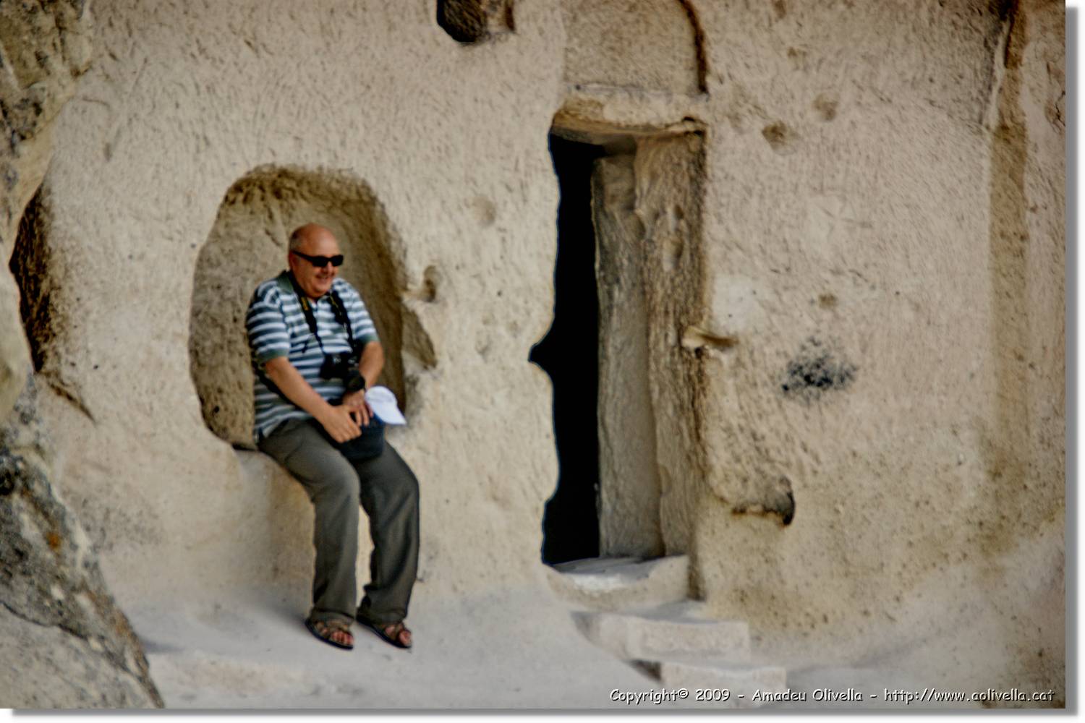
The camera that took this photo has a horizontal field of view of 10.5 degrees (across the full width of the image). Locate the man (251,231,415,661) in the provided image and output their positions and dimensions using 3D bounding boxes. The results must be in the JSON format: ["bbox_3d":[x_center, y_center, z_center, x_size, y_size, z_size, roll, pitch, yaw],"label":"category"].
[{"bbox_3d":[-0.702,0.244,19.200,0.540,1.360,0.660,-3,5,-32],"label":"man"}]

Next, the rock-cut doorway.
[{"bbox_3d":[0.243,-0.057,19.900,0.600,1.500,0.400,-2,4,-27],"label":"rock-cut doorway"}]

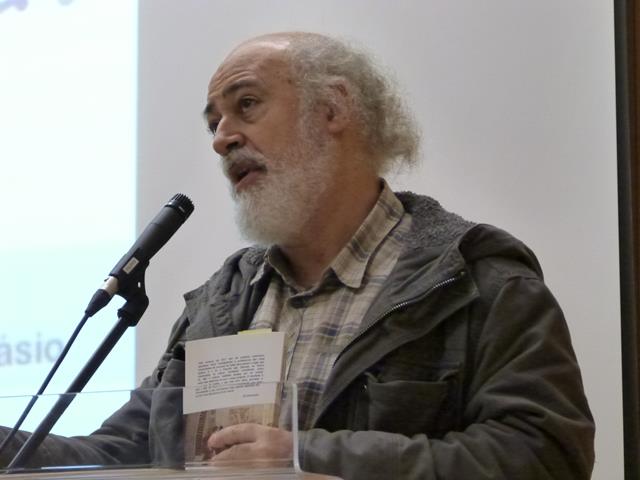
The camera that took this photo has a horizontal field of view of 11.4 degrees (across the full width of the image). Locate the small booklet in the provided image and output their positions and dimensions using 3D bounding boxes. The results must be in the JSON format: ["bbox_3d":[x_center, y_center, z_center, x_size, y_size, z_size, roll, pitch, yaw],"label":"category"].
[{"bbox_3d":[-0.106,0.217,3.970,0.137,0.200,0.014,-7,-23,23],"label":"small booklet"}]

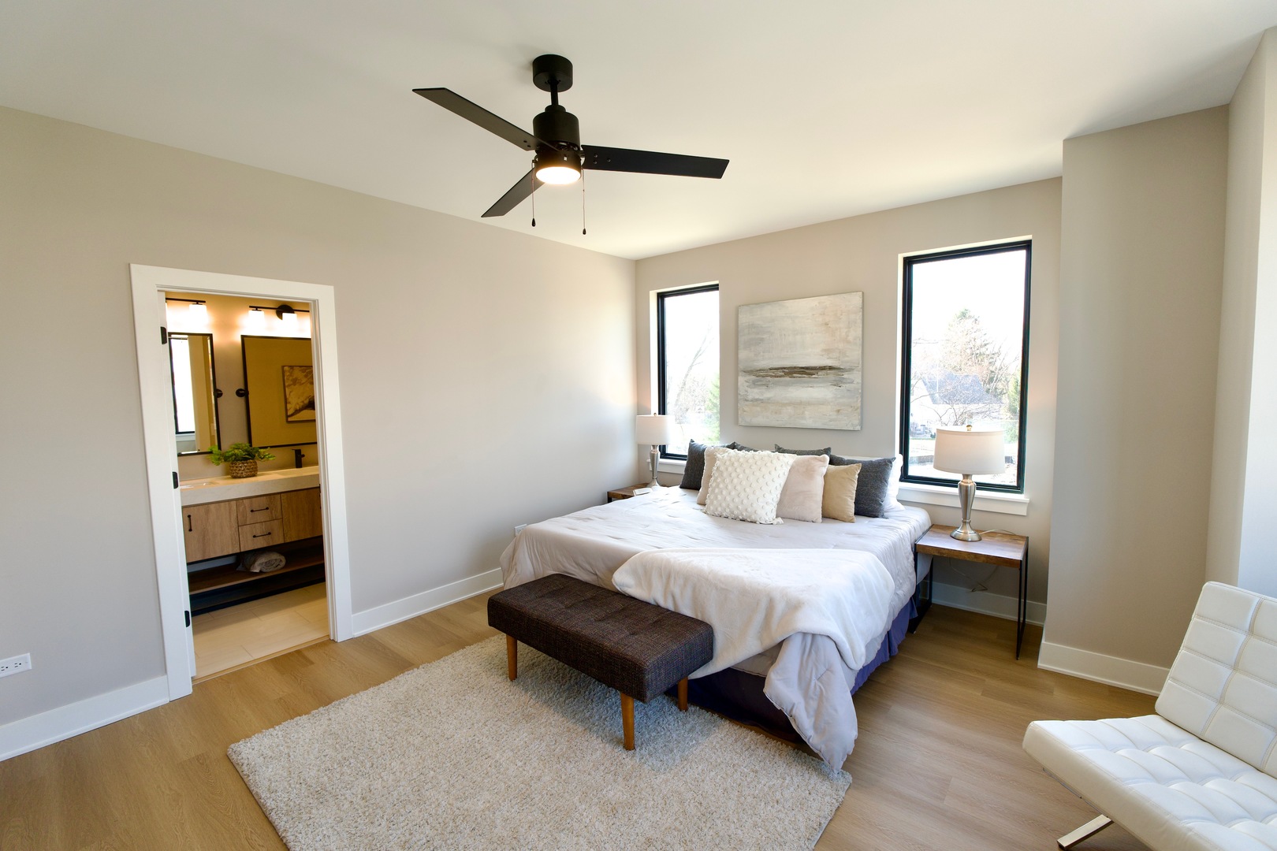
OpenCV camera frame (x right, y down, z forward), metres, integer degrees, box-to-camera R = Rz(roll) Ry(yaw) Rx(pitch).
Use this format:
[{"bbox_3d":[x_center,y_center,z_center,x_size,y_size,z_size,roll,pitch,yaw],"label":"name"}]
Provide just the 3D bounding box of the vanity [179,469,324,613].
[{"bbox_3d":[-2.955,0.838,4.091,0.500,0.870,1.530,3,6,42],"label":"vanity"}]

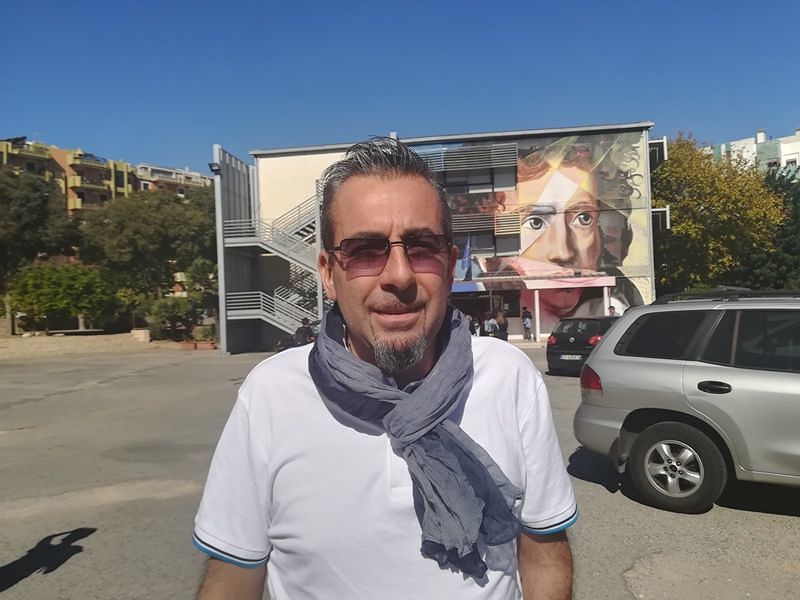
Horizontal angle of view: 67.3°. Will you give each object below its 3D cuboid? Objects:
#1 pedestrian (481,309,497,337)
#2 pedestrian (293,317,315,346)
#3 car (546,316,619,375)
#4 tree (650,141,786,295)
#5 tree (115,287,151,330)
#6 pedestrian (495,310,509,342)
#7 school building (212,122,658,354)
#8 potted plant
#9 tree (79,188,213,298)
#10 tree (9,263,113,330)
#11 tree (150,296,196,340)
[{"bbox_3d":[4.004,1.457,27.500,0.500,1.690,0.400,-2,-2,0],"label":"pedestrian"},{"bbox_3d":[-2.730,1.376,17.000,0.520,1.690,0.500,-3,-2,30],"label":"pedestrian"},{"bbox_3d":[5.500,1.142,16.200,1.770,1.480,4.200,-4,-2,37],"label":"car"},{"bbox_3d":[20.078,-3.778,38.000,8.800,11.600,8.600,-3,-2,28],"label":"tree"},{"bbox_3d":[-19.142,0.877,43.000,2.600,3.300,2.500,-1,-2,-24],"label":"tree"},{"bbox_3d":[4.606,1.418,27.000,0.500,1.690,0.400,-2,-2,-6],"label":"pedestrian"},{"bbox_3d":[2.859,-3.073,38.017,23.000,11.500,16.000,-2,-2,6],"label":"school building"},{"bbox_3d":[-12.007,2.466,37.000,1.400,1.500,1.000,-2,-2,-6],"label":"potted plant"},{"bbox_3d":[-20.345,-2.789,49.000,10.800,11.200,10.000,-1,-2,-22],"label":"tree"},{"bbox_3d":[-24.012,0.195,42.500,6.500,4.700,6.000,-1,-2,-29],"label":"tree"},{"bbox_3d":[-15.266,1.350,40.500,3.100,3.100,2.800,-1,-2,-21],"label":"tree"}]

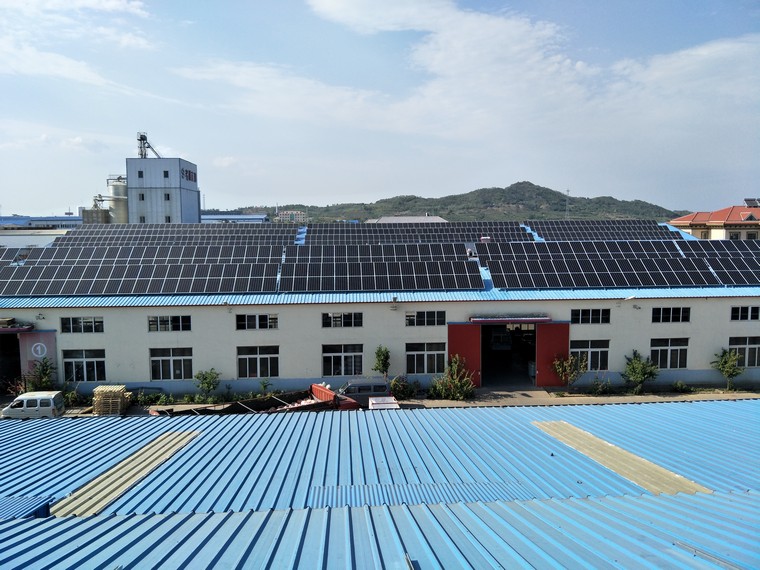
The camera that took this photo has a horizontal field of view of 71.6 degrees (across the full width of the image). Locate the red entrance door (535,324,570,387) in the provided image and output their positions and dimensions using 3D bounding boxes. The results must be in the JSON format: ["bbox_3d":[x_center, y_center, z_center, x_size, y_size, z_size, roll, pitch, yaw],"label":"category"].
[{"bbox_3d":[12.509,5.088,38.304,2.500,4.678,0.120,-1,5,-3],"label":"red entrance door"}]

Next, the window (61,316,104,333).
[{"bbox_3d":[-20.624,2.791,36.520,2.876,1.046,0.150,-1,6,-3],"label":"window"}]

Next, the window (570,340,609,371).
[{"bbox_3d":[15.388,5.163,38.640,2.860,2.254,0.150,-1,6,-3],"label":"window"}]

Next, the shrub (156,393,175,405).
[{"bbox_3d":[-14.735,7.671,36.240,1.202,0.711,1.022,-1,6,-3],"label":"shrub"}]

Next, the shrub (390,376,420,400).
[{"bbox_3d":[1.780,7.113,36.734,2.018,1.434,1.715,-1,6,-3],"label":"shrub"}]

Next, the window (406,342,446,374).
[{"bbox_3d":[3.315,5.311,38.008,2.930,2.300,0.150,-1,5,-3],"label":"window"}]

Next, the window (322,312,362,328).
[{"bbox_3d":[-2.629,2.493,37.464,2.920,1.100,0.150,-1,5,-3],"label":"window"}]

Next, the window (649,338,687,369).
[{"bbox_3d":[21.380,5.079,38.942,2.860,2.254,0.150,-1,6,-3],"label":"window"}]

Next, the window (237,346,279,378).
[{"bbox_3d":[-8.590,5.409,37.119,2.822,2.235,0.180,-1,5,-3],"label":"window"}]

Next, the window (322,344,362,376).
[{"bbox_3d":[-2.649,5.414,37.733,2.860,2.254,0.150,-1,6,-3],"label":"window"}]

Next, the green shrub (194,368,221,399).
[{"bbox_3d":[-11.665,6.749,35.635,1.732,2.244,1.600,-1,5,-3],"label":"green shrub"}]

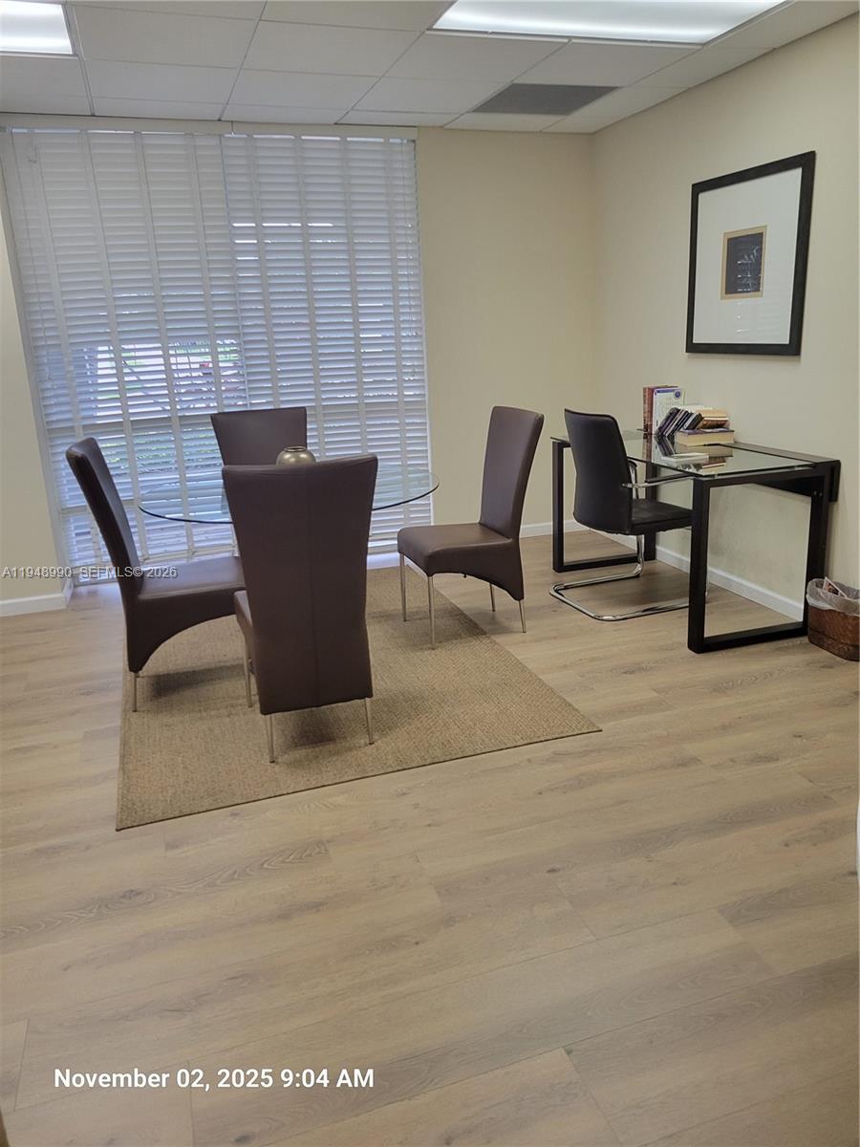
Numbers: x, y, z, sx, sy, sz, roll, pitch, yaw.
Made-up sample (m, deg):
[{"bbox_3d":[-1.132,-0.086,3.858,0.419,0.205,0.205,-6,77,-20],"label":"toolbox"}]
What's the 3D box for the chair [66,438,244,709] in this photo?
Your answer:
[{"bbox_3d":[-1.014,-0.020,3.335,0.566,0.986,0.455,-7,17,-17],"label":"chair"}]

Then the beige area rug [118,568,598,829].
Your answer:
[{"bbox_3d":[-0.509,0.342,3.771,1.576,0.012,2.323,-7,17,-17],"label":"beige area rug"}]

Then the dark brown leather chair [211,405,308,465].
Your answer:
[{"bbox_3d":[-0.740,-0.264,4.149,0.455,0.986,0.566,-7,17,-17],"label":"dark brown leather chair"}]

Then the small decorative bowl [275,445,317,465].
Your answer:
[{"bbox_3d":[-0.544,-0.429,3.543,0.167,0.162,0.167,-2,16,1],"label":"small decorative bowl"}]

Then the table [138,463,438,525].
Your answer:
[{"bbox_3d":[-0.554,0.001,3.668,1.227,0.727,1.227,-7,17,-17],"label":"table"}]

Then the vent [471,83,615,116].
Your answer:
[{"bbox_3d":[0.573,-2.402,4.354,0.586,0.025,0.586,-7,17,-17],"label":"vent"}]

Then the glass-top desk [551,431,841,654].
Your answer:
[{"bbox_3d":[1.194,-0.240,4.234,0.667,0.747,1.424,-7,17,-17],"label":"glass-top desk"}]

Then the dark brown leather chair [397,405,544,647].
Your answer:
[{"bbox_3d":[0.172,-0.229,3.901,0.566,0.986,0.455,-7,17,-17],"label":"dark brown leather chair"}]

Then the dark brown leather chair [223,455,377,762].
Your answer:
[{"bbox_3d":[-0.440,0.075,2.923,0.455,0.986,0.576,-7,17,-17],"label":"dark brown leather chair"}]

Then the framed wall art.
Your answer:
[{"bbox_3d":[1.449,-1.428,3.975,0.030,0.804,0.842,-7,17,-17],"label":"framed wall art"}]

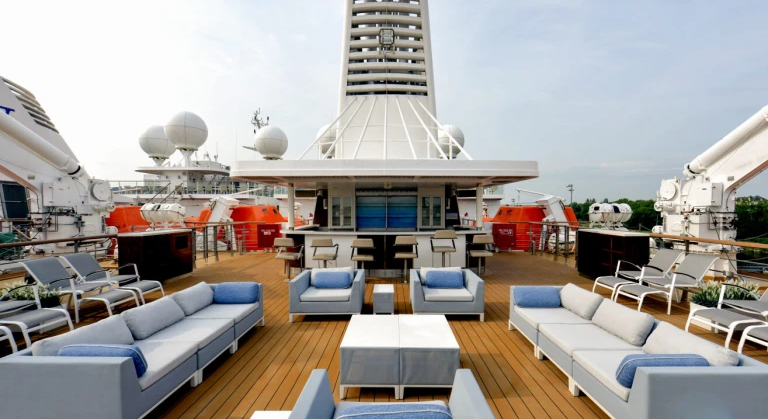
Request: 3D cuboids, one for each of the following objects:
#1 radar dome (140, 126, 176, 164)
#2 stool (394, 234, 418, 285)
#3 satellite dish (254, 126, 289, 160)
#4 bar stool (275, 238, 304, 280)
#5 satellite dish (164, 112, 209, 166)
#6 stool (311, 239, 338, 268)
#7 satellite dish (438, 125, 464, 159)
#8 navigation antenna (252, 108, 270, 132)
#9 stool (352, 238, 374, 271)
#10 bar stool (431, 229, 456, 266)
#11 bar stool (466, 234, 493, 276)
[{"bbox_3d":[-26.740,-8.000,35.400,3.650,3.750,3.650,0,0,1],"label":"radar dome"},{"bbox_3d":[0.500,1.131,6.830,0.540,1.070,0.540,0,0,1],"label":"stool"},{"bbox_3d":[-13.250,-7.800,35.400,3.650,3.750,3.650,0,0,0],"label":"satellite dish"},{"bbox_3d":[-2.200,1.159,6.950,0.540,1.015,0.540,0,0,6],"label":"bar stool"},{"bbox_3d":[-18.500,-6.600,28.000,3.500,5.200,3.500,0,0,0],"label":"satellite dish"},{"bbox_3d":[-1.340,1.161,6.900,0.540,1.010,0.540,0,0,4],"label":"stool"},{"bbox_3d":[6.880,-6.950,31.000,3.050,3.700,3.050,0,0,0],"label":"satellite dish"},{"bbox_3d":[-18.900,-13.700,46.000,2.800,3.800,2.000,0,0,1],"label":"navigation antenna"},{"bbox_3d":[-0.465,1.133,6.680,0.520,0.980,0.530,0,0,1],"label":"stool"},{"bbox_3d":[1.370,1.063,6.850,0.540,1.205,0.540,0,0,1],"label":"bar stool"},{"bbox_3d":[2.170,1.093,6.680,0.530,1.060,0.530,0,0,-5],"label":"bar stool"}]

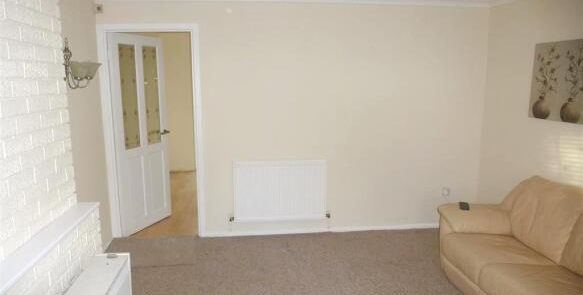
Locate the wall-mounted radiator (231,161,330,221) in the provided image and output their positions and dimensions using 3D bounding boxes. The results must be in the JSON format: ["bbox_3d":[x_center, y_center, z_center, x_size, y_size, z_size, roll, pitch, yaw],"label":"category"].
[{"bbox_3d":[-0.111,0.430,4.026,0.915,0.601,0.090,-1,9,-6],"label":"wall-mounted radiator"}]

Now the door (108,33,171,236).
[{"bbox_3d":[-1.537,-0.134,4.168,0.042,1.972,0.765,3,10,20],"label":"door"}]

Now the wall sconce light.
[{"bbox_3d":[-1.542,-0.606,2.930,0.250,0.355,0.340,-1,9,-6],"label":"wall sconce light"}]

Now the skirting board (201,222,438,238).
[{"bbox_3d":[0.501,0.846,4.196,2.735,0.060,0.018,-1,9,-6],"label":"skirting board"}]

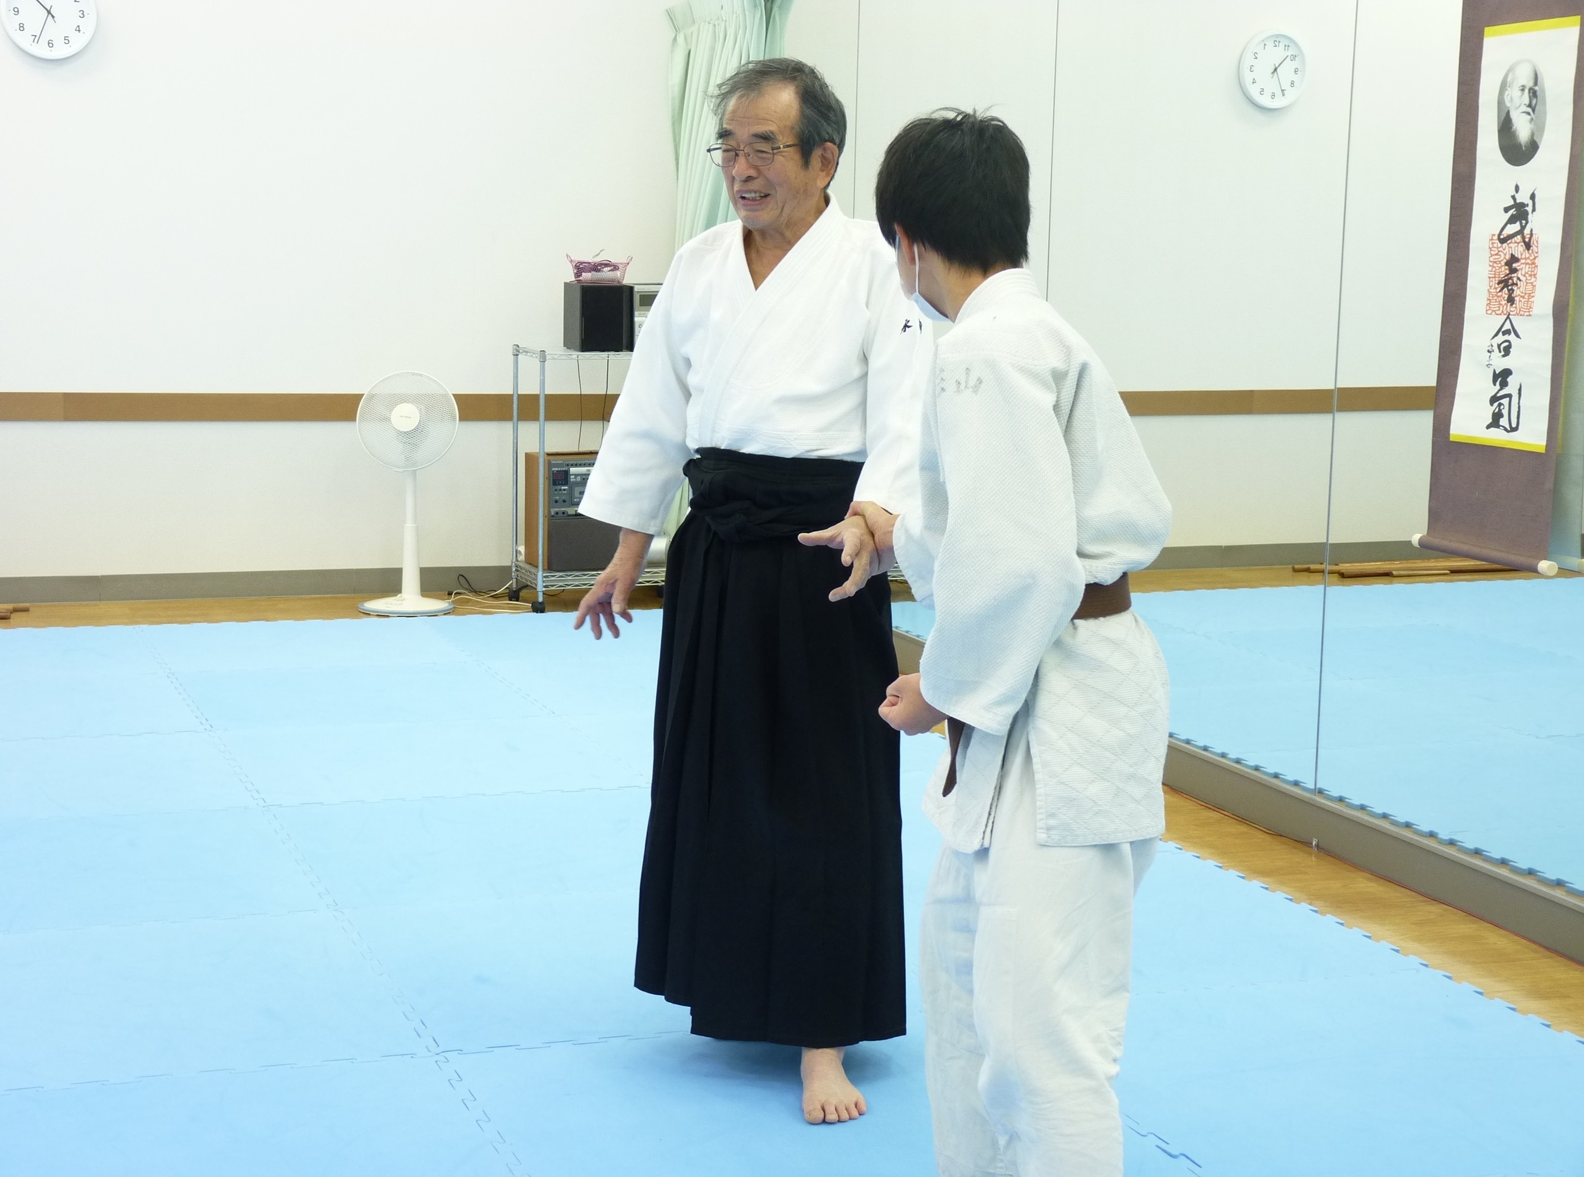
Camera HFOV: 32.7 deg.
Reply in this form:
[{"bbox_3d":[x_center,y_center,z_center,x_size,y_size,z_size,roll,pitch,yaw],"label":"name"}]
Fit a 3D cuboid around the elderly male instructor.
[{"bbox_3d":[-0.055,-0.005,4.576,0.580,1.740,0.500,5,9,22],"label":"elderly male instructor"}]

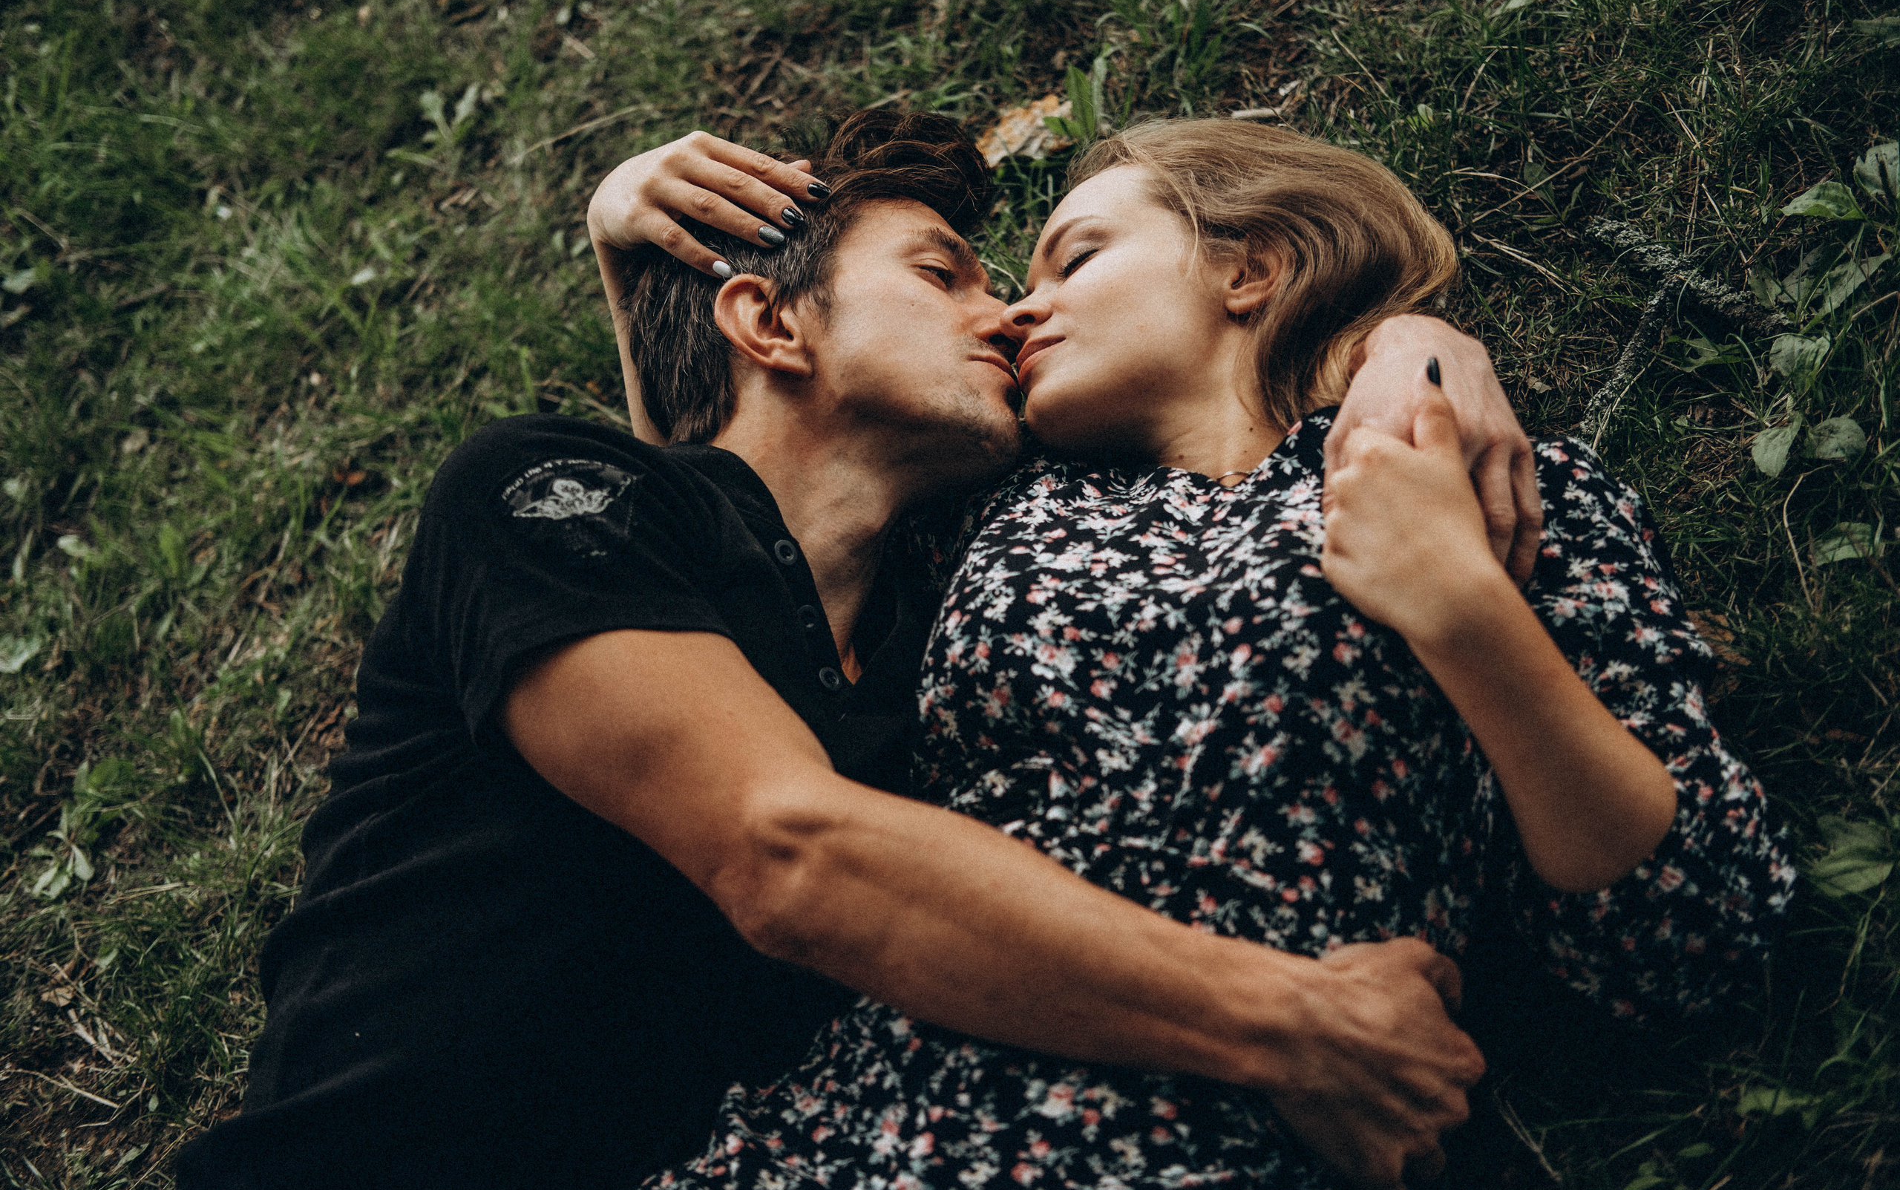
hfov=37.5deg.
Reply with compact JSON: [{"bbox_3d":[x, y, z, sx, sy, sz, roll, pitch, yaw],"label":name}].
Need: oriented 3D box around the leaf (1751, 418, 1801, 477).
[{"bbox_3d":[0.502,-0.090,1.700,0.028,0.012,0.046,14,54,10],"label":"leaf"}]

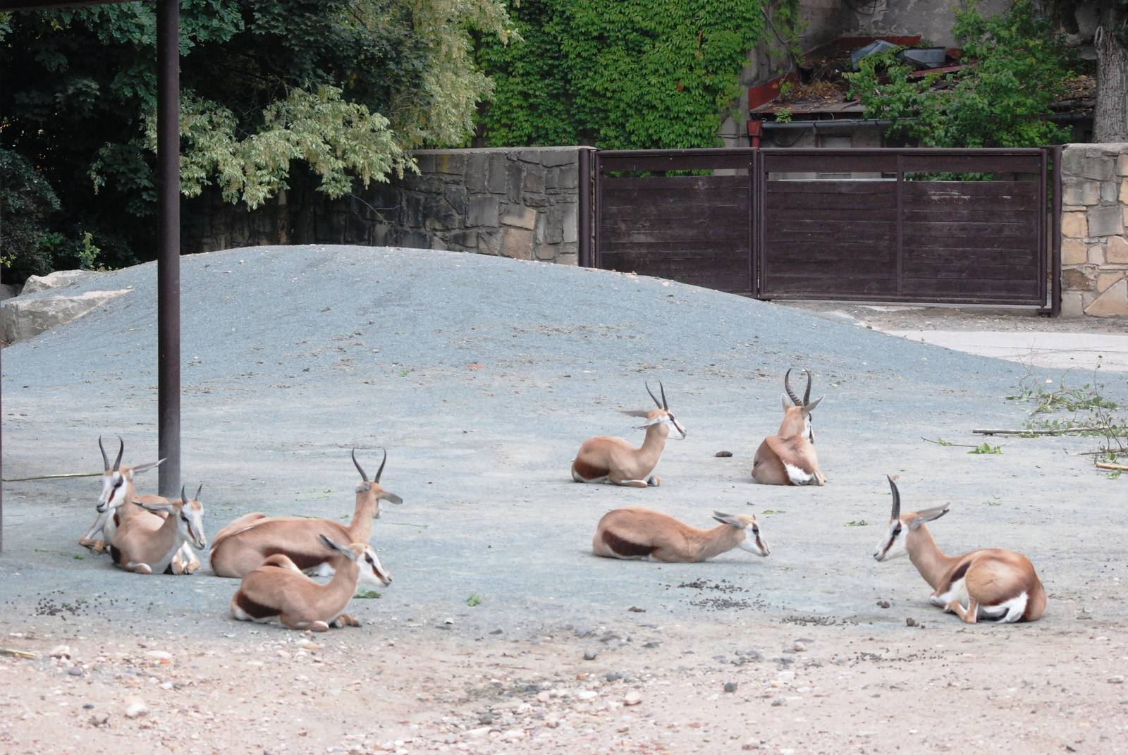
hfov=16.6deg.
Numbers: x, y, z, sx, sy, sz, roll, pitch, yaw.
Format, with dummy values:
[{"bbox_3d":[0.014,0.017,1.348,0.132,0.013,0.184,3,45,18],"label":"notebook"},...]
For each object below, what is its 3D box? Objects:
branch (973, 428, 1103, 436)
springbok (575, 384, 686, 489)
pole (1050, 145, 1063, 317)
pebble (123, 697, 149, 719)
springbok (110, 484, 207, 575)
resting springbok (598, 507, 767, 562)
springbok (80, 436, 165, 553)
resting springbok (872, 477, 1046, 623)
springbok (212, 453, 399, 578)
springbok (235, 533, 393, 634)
[{"bbox_3d":[3.602,0.415,29.300,1.000,0.060,0.120,0,3,6],"label":"branch"},{"bbox_3d":[0.419,0.366,25.200,0.780,0.680,0.380,1,3,30],"label":"springbok"},{"bbox_3d":[5.610,-1.668,43.900,0.120,1.950,0.120,1,3,22],"label":"pole"},{"bbox_3d":[-1.719,1.329,15.500,0.098,0.075,0.085,0,3,0],"label":"pebble"},{"bbox_3d":[-2.146,0.799,20.400,0.360,0.480,0.680,-2,3,-40],"label":"springbok"},{"bbox_3d":[0.633,0.851,20.900,0.950,0.290,0.370,1,3,20],"label":"resting springbok"},{"bbox_3d":[-2.429,0.661,21.600,0.420,0.660,0.820,1,3,27],"label":"springbok"},{"bbox_3d":[1.916,0.828,18.750,0.900,0.700,0.420,2,3,42],"label":"resting springbok"},{"bbox_3d":[-1.364,0.713,20.400,1.000,0.680,0.450,-1,3,-20],"label":"springbok"},{"bbox_3d":[-1.193,0.964,18.200,0.750,0.450,0.370,1,3,27],"label":"springbok"}]

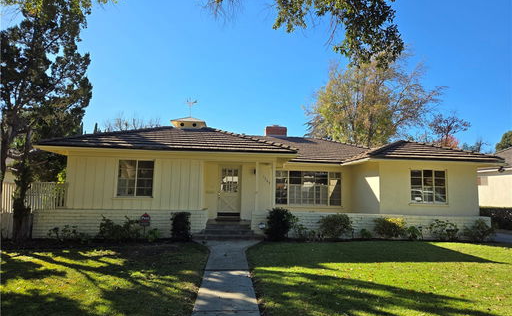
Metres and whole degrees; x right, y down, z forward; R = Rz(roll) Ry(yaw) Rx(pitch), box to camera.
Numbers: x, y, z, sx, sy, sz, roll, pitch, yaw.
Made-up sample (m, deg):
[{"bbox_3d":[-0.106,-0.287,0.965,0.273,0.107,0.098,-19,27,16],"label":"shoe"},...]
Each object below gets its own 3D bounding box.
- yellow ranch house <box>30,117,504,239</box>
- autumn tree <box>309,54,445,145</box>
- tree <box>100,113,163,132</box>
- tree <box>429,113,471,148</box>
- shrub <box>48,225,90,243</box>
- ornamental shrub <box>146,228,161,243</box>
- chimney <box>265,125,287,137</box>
[{"bbox_3d":[0.607,0.873,16.621,15.600,4.700,11.500,2,-5,-5],"label":"yellow ranch house"},{"bbox_3d":[9.607,-2.075,27.402,10.500,12.950,10.000,2,-5,-5],"label":"autumn tree"},{"bbox_3d":[-13.282,-0.096,35.562,6.800,9.480,6.800,2,-5,-5],"label":"tree"},{"bbox_3d":[17.008,0.374,29.593,3.800,8.810,3.700,2,-5,-5],"label":"tree"},{"bbox_3d":[-5.647,2.278,10.300,1.270,0.510,0.750,2,-5,-5],"label":"shrub"},{"bbox_3d":[-3.223,2.441,10.750,0.440,0.410,0.420,2,-5,-5],"label":"ornamental shrub"},{"bbox_3d":[1.073,-1.423,17.800,1.100,0.800,0.750,2,-5,-5],"label":"chimney"}]

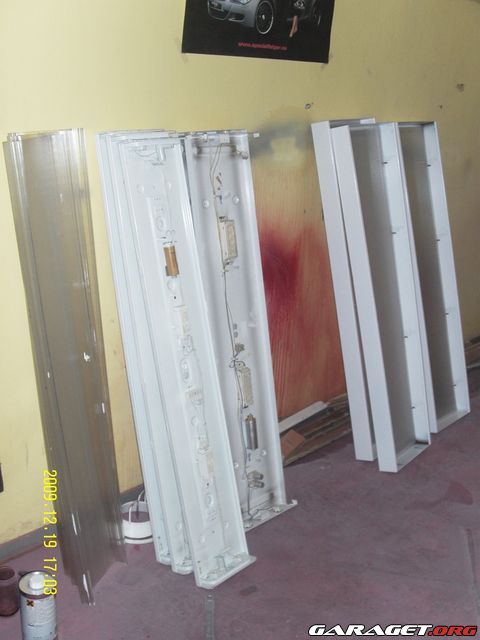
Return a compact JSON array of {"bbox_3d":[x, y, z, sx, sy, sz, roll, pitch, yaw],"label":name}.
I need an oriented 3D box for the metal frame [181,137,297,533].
[{"bbox_3d":[0.002,0.041,2.517,0.244,1.262,0.094,-14,12,-42],"label":"metal frame"}]

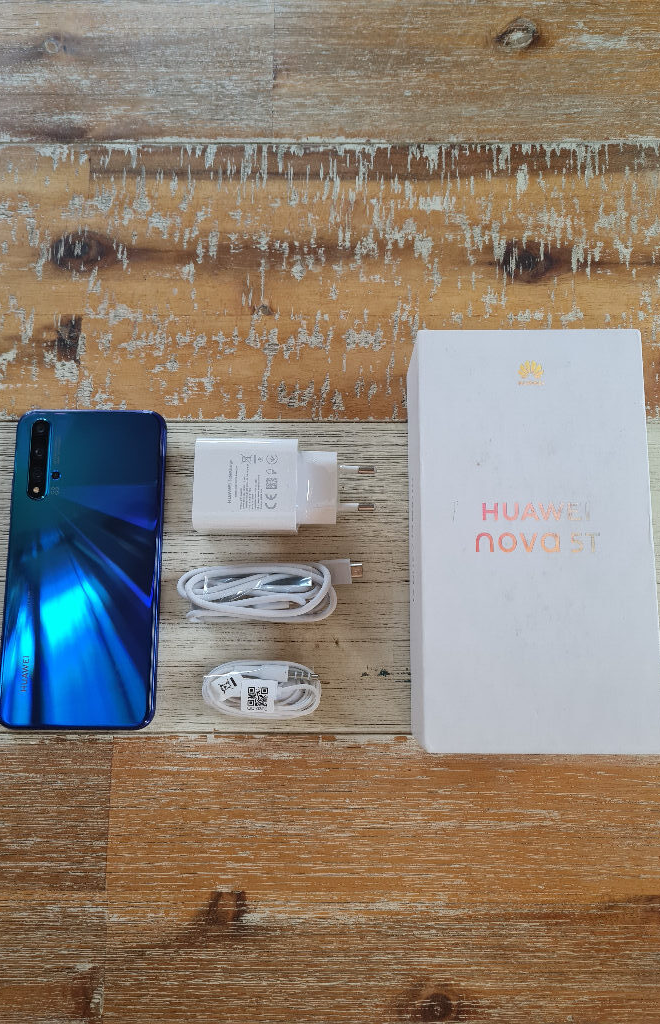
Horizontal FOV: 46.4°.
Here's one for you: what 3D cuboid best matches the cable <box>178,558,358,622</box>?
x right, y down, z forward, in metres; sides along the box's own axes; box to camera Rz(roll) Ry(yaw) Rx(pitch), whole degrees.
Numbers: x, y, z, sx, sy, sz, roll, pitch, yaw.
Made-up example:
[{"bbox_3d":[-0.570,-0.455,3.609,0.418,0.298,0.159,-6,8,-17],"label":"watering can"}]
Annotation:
[{"bbox_3d":[-0.028,0.037,0.364,0.088,0.016,0.029,-1,80,1],"label":"cable"}]

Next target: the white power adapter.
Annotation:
[{"bbox_3d":[-0.022,-0.013,0.366,0.086,0.028,0.045,0,80,1],"label":"white power adapter"}]

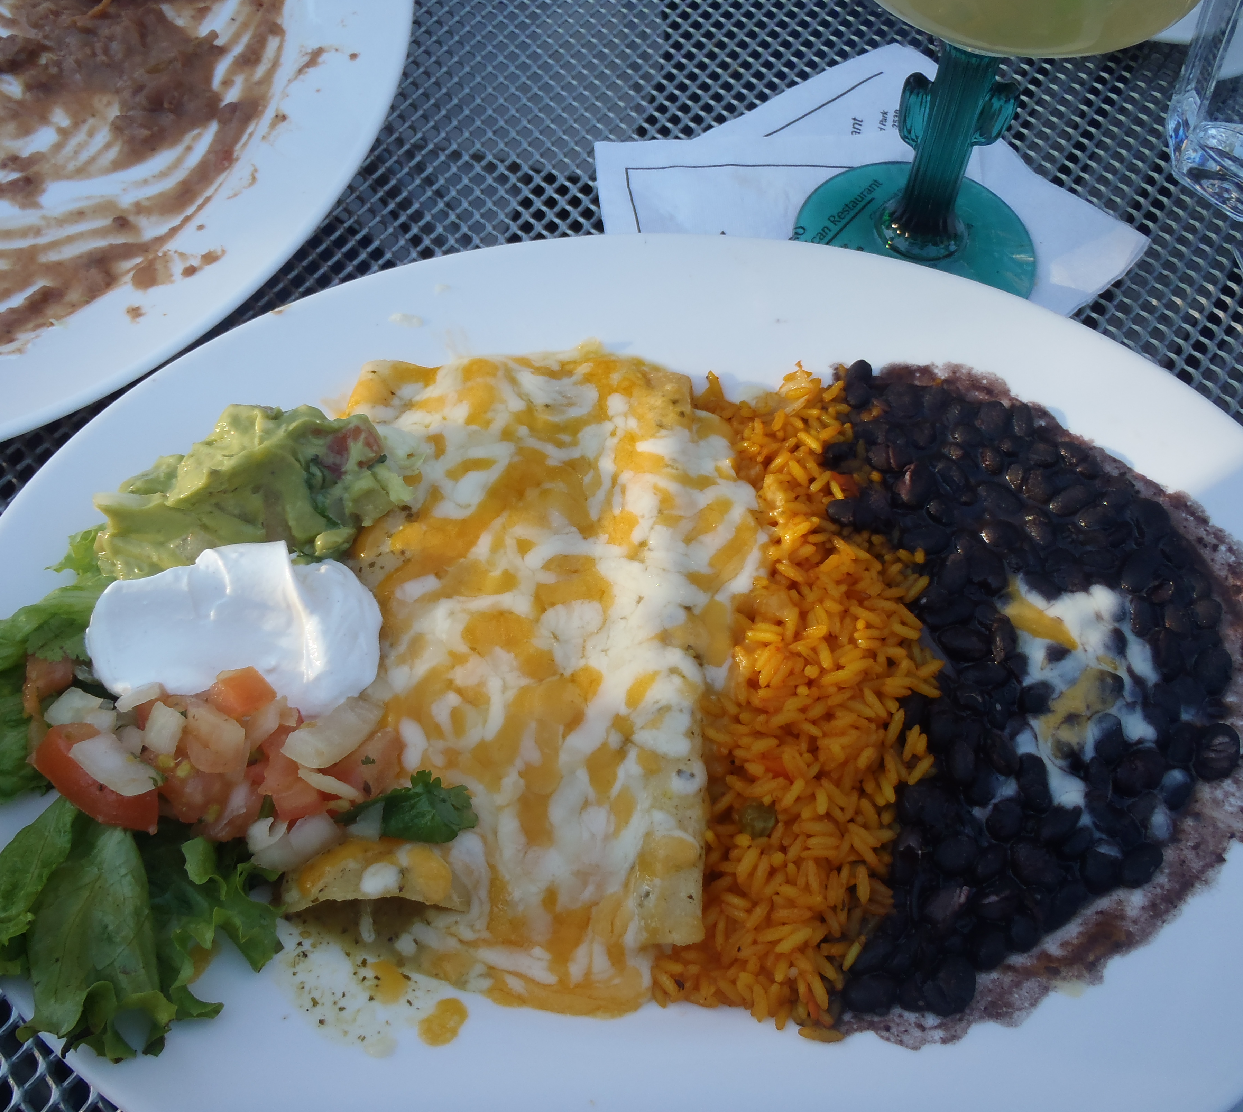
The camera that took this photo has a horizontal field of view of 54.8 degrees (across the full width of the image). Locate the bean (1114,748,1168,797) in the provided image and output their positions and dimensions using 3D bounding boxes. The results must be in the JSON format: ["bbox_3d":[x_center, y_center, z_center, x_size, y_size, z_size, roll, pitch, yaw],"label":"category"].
[{"bbox_3d":[0.123,0.051,0.284,0.014,0.008,0.010,-34,66,-19],"label":"bean"}]

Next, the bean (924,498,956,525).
[{"bbox_3d":[0.085,-0.012,0.321,0.007,0.007,0.010,-34,66,-19],"label":"bean"}]

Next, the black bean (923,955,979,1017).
[{"bbox_3d":[0.072,0.094,0.263,0.011,0.009,0.014,37,66,18],"label":"black bean"}]

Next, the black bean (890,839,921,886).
[{"bbox_3d":[0.064,0.069,0.272,0.007,0.007,0.011,11,61,5],"label":"black bean"}]

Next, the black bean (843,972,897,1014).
[{"bbox_3d":[0.055,0.097,0.265,0.012,0.007,0.008,-7,60,-5],"label":"black bean"}]

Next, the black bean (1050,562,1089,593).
[{"bbox_3d":[0.113,0.005,0.304,0.010,0.007,0.008,-3,60,-4],"label":"black bean"}]

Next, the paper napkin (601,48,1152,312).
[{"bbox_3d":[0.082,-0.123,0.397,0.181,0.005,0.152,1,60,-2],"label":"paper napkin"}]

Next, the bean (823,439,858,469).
[{"bbox_3d":[0.058,-0.027,0.319,0.010,0.006,0.007,-13,61,-9],"label":"bean"}]

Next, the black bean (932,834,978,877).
[{"bbox_3d":[0.076,0.068,0.273,0.011,0.007,0.009,-16,61,-10],"label":"black bean"}]

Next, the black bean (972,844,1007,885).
[{"bbox_3d":[0.085,0.071,0.276,0.007,0.007,0.011,39,67,19],"label":"black bean"}]

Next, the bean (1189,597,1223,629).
[{"bbox_3d":[0.150,0.015,0.307,0.008,0.007,0.009,23,62,12],"label":"bean"}]

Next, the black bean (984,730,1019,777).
[{"bbox_3d":[0.090,0.047,0.283,0.007,0.007,0.012,-19,62,-12],"label":"black bean"}]

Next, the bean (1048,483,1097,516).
[{"bbox_3d":[0.121,-0.015,0.321,0.014,0.007,0.008,-30,65,-17],"label":"bean"}]

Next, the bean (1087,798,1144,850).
[{"bbox_3d":[0.114,0.062,0.277,0.009,0.008,0.013,-38,67,-21],"label":"bean"}]

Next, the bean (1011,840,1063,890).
[{"bbox_3d":[0.094,0.070,0.272,0.012,0.008,0.010,41,67,20],"label":"bean"}]

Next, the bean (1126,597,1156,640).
[{"bbox_3d":[0.134,0.016,0.308,0.007,0.007,0.011,0,60,-1],"label":"bean"}]

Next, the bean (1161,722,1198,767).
[{"bbox_3d":[0.136,0.046,0.293,0.007,0.007,0.012,17,61,8],"label":"bean"}]

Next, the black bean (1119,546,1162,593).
[{"bbox_3d":[0.132,0.003,0.306,0.009,0.007,0.014,38,66,18],"label":"black bean"}]

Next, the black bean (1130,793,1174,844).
[{"bbox_3d":[0.125,0.062,0.282,0.009,0.008,0.012,-5,61,-5],"label":"black bean"}]

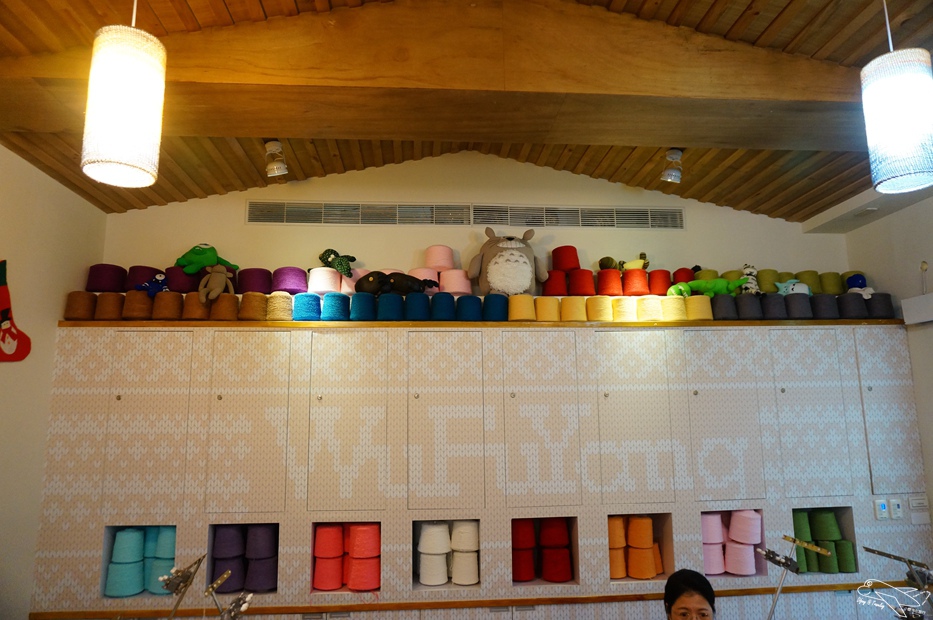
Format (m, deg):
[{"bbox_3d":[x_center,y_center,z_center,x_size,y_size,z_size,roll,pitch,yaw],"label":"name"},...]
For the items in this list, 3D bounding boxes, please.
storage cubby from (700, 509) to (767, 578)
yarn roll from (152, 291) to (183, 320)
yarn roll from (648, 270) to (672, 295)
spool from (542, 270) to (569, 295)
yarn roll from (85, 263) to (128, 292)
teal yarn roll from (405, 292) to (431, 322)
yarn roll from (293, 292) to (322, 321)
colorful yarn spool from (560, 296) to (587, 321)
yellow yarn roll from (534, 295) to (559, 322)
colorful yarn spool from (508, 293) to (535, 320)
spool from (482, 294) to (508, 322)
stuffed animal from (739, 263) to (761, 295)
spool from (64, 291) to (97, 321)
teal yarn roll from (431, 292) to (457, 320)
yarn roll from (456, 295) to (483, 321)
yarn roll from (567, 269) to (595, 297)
[{"bbox_3d":[1.525,1.375,3.757,0.373,0.363,0.374,0,-9,-5],"label":"storage cubby"},{"bbox_3d":[-1.738,-0.008,3.627,0.161,0.173,0.161,0,-9,-5],"label":"yarn roll"},{"bbox_3d":[1.354,-0.173,4.340,0.163,0.187,0.163,-1,-9,0],"label":"yarn roll"},{"bbox_3d":[0.575,-0.161,4.029,0.175,0.171,0.175,0,-8,-5],"label":"spool"},{"bbox_3d":[-2.324,-0.176,4.032,0.233,0.201,0.233,0,-9,-5],"label":"yarn roll"},{"bbox_3d":[-0.290,-0.008,3.742,0.154,0.174,0.154,0,-9,-5],"label":"teal yarn roll"},{"bbox_3d":[-1.004,-0.004,3.929,0.174,0.185,0.174,0,-9,-5],"label":"yarn roll"},{"bbox_3d":[0.701,0.007,4.065,0.172,0.170,0.172,0,-9,-5],"label":"colorful yarn spool"},{"bbox_3d":[0.496,0.012,3.807,0.152,0.155,0.152,0,-10,-4],"label":"yellow yarn roll"},{"bbox_3d":[0.363,0.002,4.044,0.183,0.182,0.183,0,-9,-5],"label":"colorful yarn spool"},{"bbox_3d":[0.178,0.003,3.784,0.152,0.168,0.152,-1,-10,0],"label":"spool"},{"bbox_3d":[1.829,-0.185,3.988,0.148,0.219,0.120,0,-8,-5],"label":"stuffed animal"},{"bbox_3d":[-2.241,-0.008,3.628,0.170,0.181,0.170,0,-10,-4],"label":"spool"},{"bbox_3d":[-0.137,-0.001,3.763,0.154,0.175,0.154,-1,-10,0],"label":"teal yarn roll"},{"bbox_3d":[0.020,0.001,3.958,0.159,0.164,0.159,0,-9,-5],"label":"yarn roll"},{"bbox_3d":[0.751,-0.165,4.046,0.187,0.176,0.187,0,-8,-5],"label":"yarn roll"}]

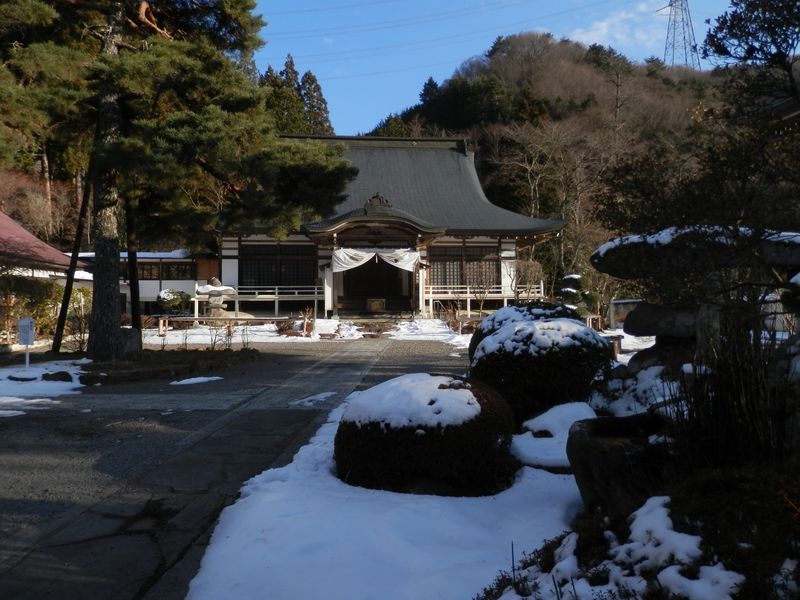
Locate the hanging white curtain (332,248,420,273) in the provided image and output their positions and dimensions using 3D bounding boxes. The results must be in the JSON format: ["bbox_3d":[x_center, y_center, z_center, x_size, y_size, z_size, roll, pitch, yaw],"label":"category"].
[{"bbox_3d":[-1.139,-1.914,28.000,4.250,1.163,0.350,0,-1,2],"label":"hanging white curtain"}]

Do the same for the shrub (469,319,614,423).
[{"bbox_3d":[1.739,0.814,7.100,1.740,1.173,1.620,0,-1,2],"label":"shrub"}]

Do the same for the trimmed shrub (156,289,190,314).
[{"bbox_3d":[-11.368,0.100,29.000,1.700,1.355,1.500,0,-1,2],"label":"trimmed shrub"}]

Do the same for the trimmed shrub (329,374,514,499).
[{"bbox_3d":[0.223,1.046,5.050,1.570,0.789,1.450,0,-1,2],"label":"trimmed shrub"}]

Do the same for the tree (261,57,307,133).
[{"bbox_3d":[-11.393,-12.121,58.000,5.600,24.643,5.400,0,-1,2],"label":"tree"}]

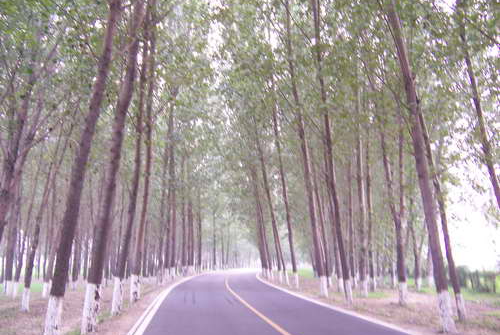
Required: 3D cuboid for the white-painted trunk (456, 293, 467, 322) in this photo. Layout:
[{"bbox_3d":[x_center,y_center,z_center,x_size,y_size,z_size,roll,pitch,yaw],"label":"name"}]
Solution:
[{"bbox_3d":[6.496,4.286,14.656,0.191,0.840,0.191,0,-11,0],"label":"white-painted trunk"}]

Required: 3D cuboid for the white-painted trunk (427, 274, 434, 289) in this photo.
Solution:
[{"bbox_3d":[12.308,7.781,32.417,0.371,0.915,0.371,-4,-12,20],"label":"white-painted trunk"}]

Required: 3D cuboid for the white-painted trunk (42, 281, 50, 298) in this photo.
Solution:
[{"bbox_3d":[-10.475,6.272,24.501,0.270,0.843,0.270,5,-12,-22],"label":"white-painted trunk"}]

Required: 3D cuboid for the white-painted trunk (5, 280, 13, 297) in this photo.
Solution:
[{"bbox_3d":[-13.093,6.565,25.927,0.313,0.822,0.313,5,-12,-26],"label":"white-painted trunk"}]

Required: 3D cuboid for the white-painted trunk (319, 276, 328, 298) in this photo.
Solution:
[{"bbox_3d":[3.662,5.835,23.376,0.282,1.024,0.282,-2,-11,8],"label":"white-painted trunk"}]

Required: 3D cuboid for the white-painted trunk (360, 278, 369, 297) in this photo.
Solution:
[{"bbox_3d":[6.066,6.371,25.236,0.330,0.894,0.330,0,-11,0],"label":"white-painted trunk"}]

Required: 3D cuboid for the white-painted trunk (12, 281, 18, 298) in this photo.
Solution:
[{"bbox_3d":[-11.910,6.222,24.296,0.258,0.862,0.258,5,-12,-25],"label":"white-painted trunk"}]

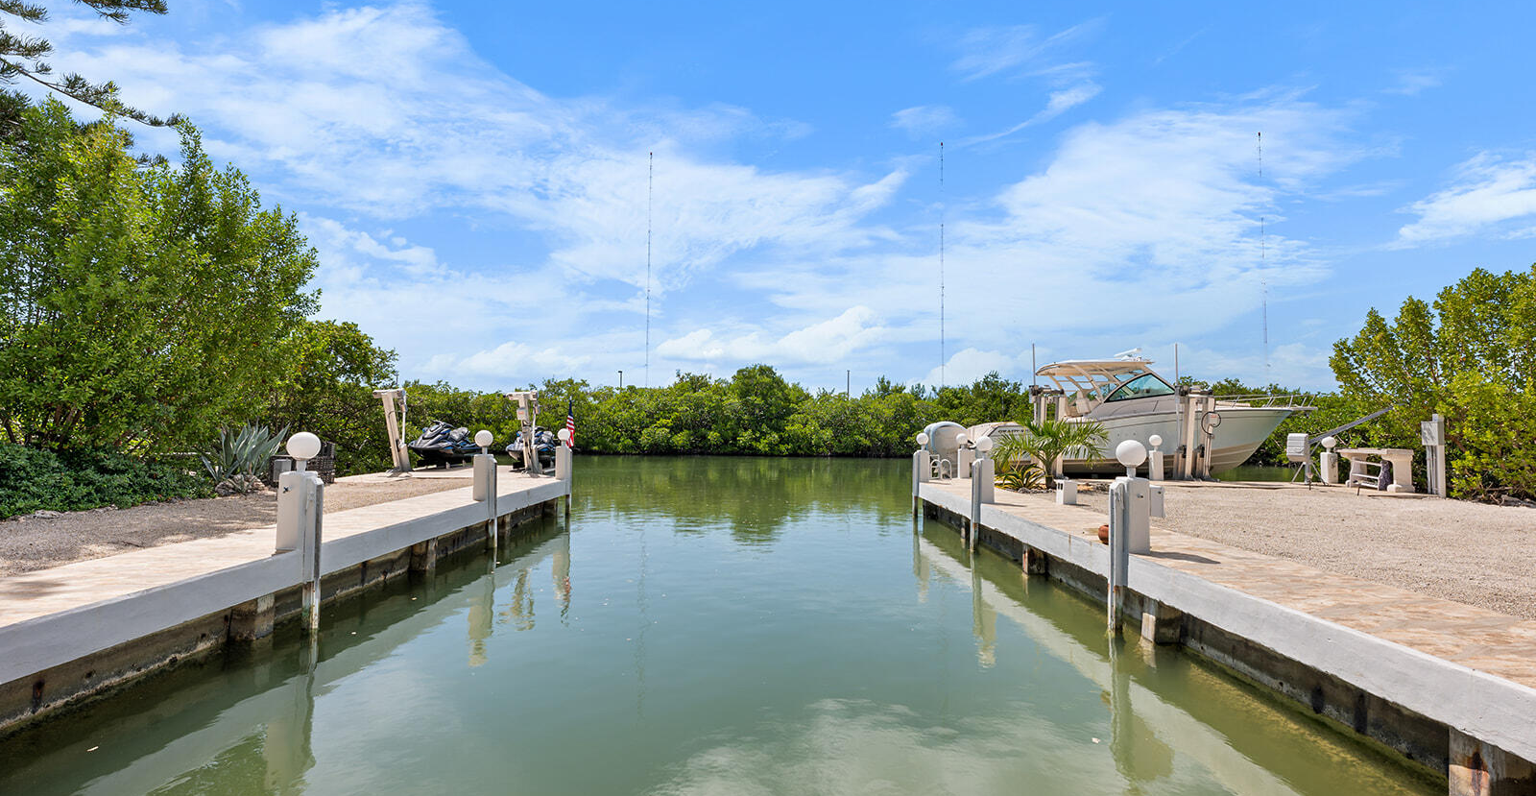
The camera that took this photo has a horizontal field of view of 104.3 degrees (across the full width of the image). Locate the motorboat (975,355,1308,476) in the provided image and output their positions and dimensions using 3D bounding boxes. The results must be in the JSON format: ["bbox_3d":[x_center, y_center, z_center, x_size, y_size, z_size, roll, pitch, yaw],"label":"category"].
[{"bbox_3d":[9.940,0.393,16.300,8.600,3.250,3.100,0,-3,7],"label":"motorboat"}]

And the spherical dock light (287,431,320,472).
[{"bbox_3d":[-4.582,0.533,5.900,0.272,0.380,0.272,0,-3,0],"label":"spherical dock light"}]

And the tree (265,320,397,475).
[{"bbox_3d":[-12.540,-0.084,16.800,3.900,4.300,3.700,0,-3,0],"label":"tree"}]

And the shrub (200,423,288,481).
[{"bbox_3d":[-10.109,1.050,11.500,1.350,1.100,1.350,0,-3,0],"label":"shrub"}]

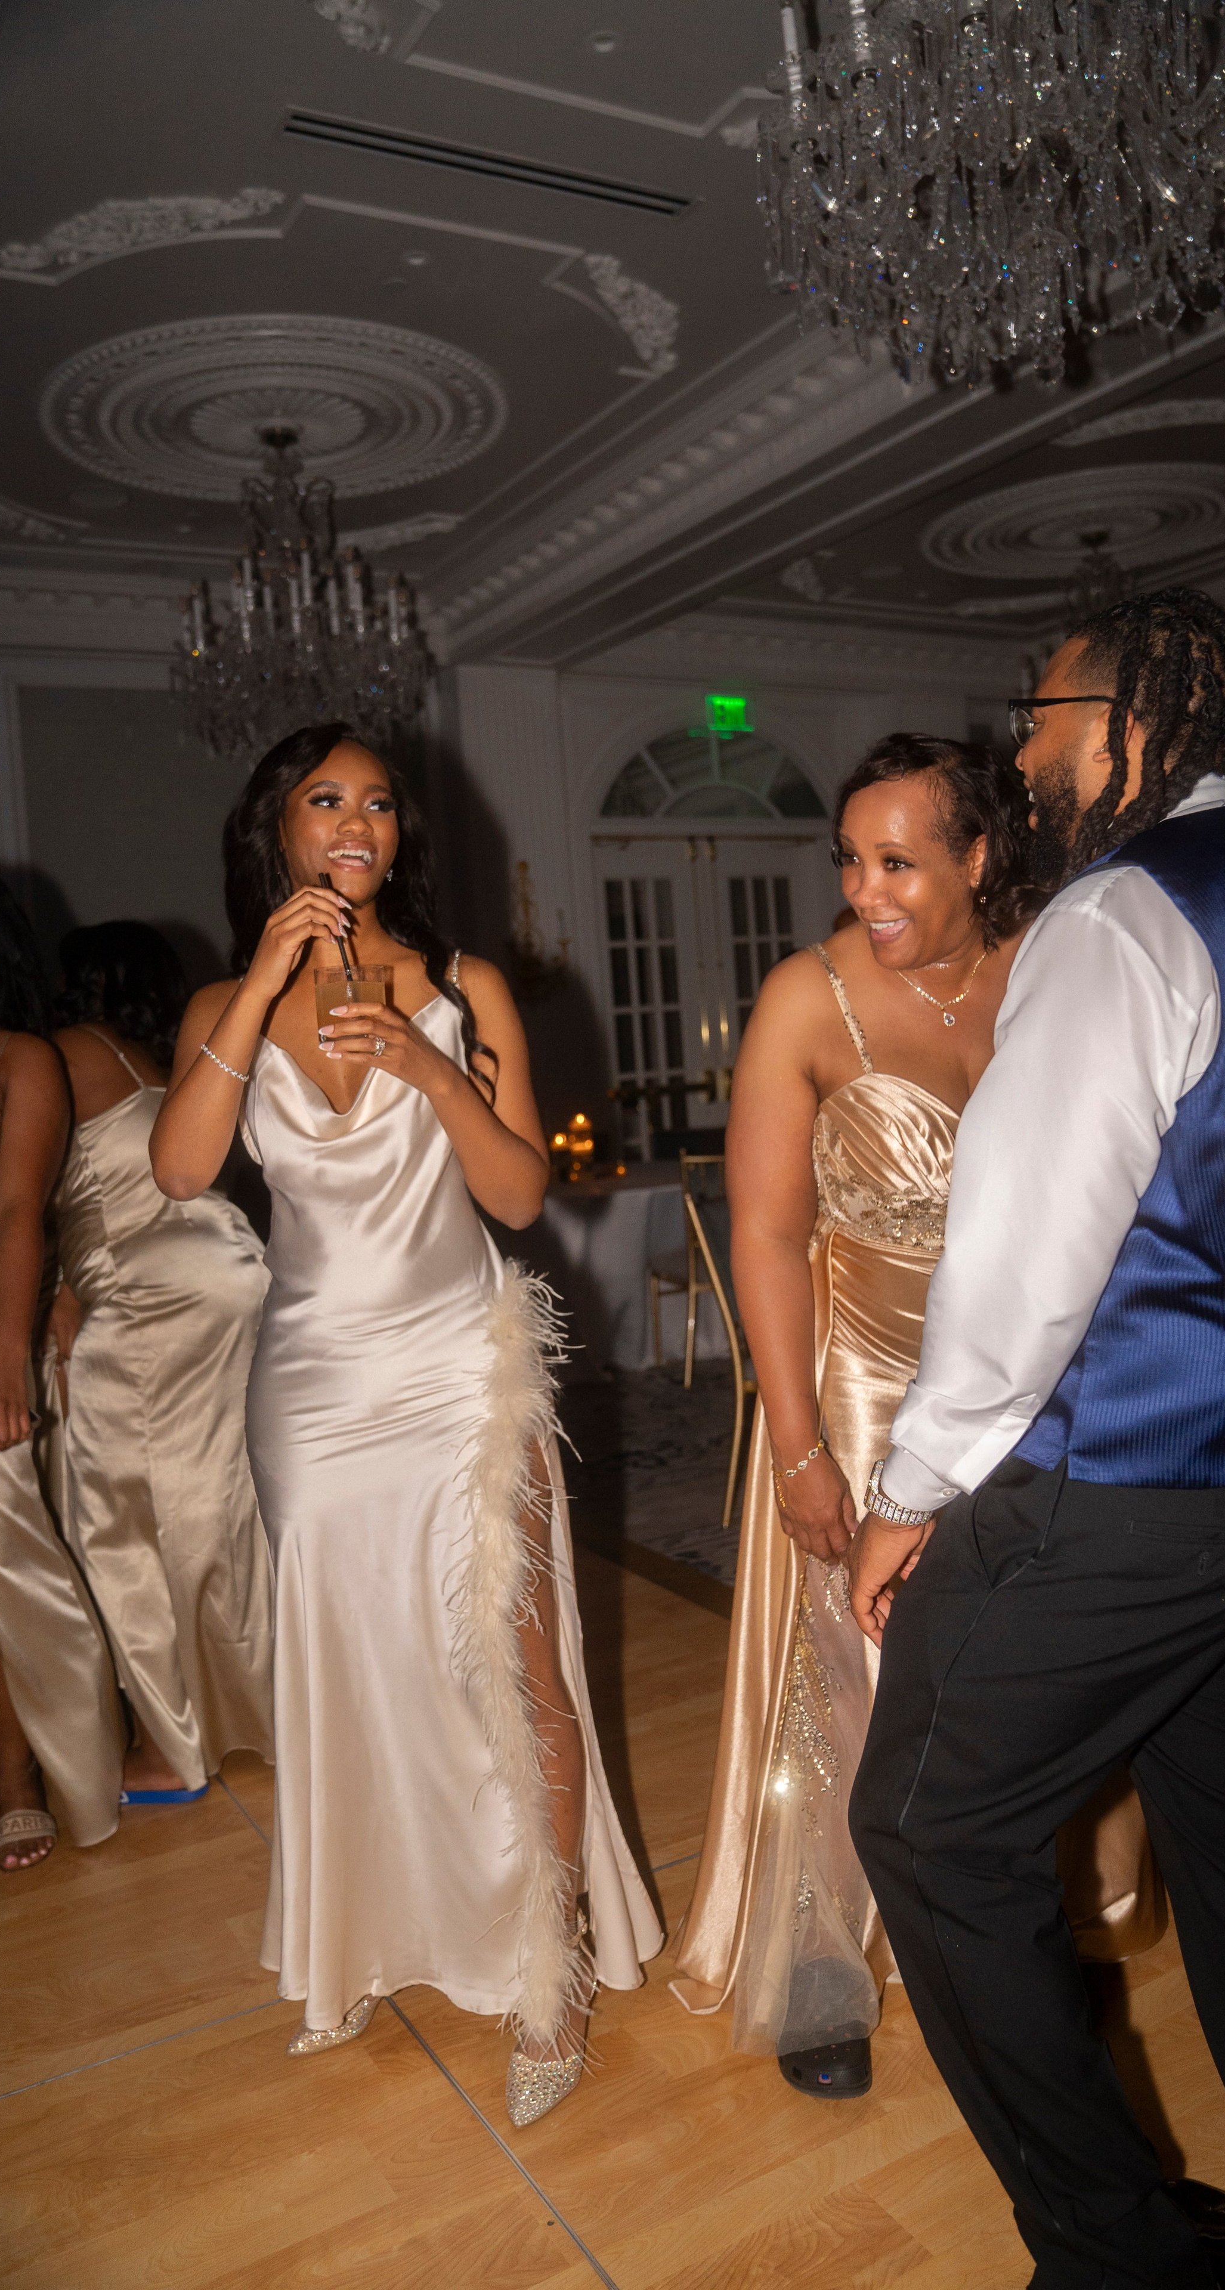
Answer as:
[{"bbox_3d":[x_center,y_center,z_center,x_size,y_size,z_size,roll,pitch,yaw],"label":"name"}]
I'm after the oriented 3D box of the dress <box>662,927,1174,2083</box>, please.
[{"bbox_3d":[0.392,0.446,2.225,0.660,1.480,0.450,-4,5,5],"label":"dress"}]

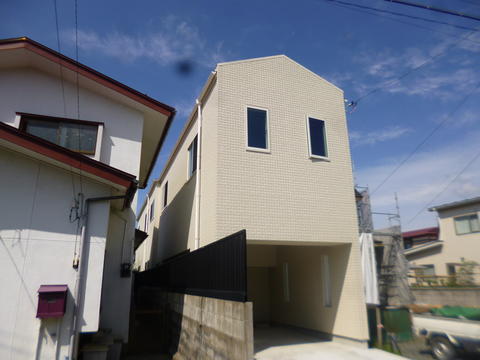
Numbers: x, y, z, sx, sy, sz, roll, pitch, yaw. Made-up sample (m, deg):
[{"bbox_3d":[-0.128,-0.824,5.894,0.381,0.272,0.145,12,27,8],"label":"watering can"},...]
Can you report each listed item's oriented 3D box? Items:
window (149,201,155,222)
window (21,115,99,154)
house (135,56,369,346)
[{"bbox_3d":[-5.550,1.981,21.078,0.120,1.050,1.700,5,-17,-19],"label":"window"},{"bbox_3d":[-4.344,-1.066,7.973,1.700,0.790,0.130,5,-17,-19],"label":"window"},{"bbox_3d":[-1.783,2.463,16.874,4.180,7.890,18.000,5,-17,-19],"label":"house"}]

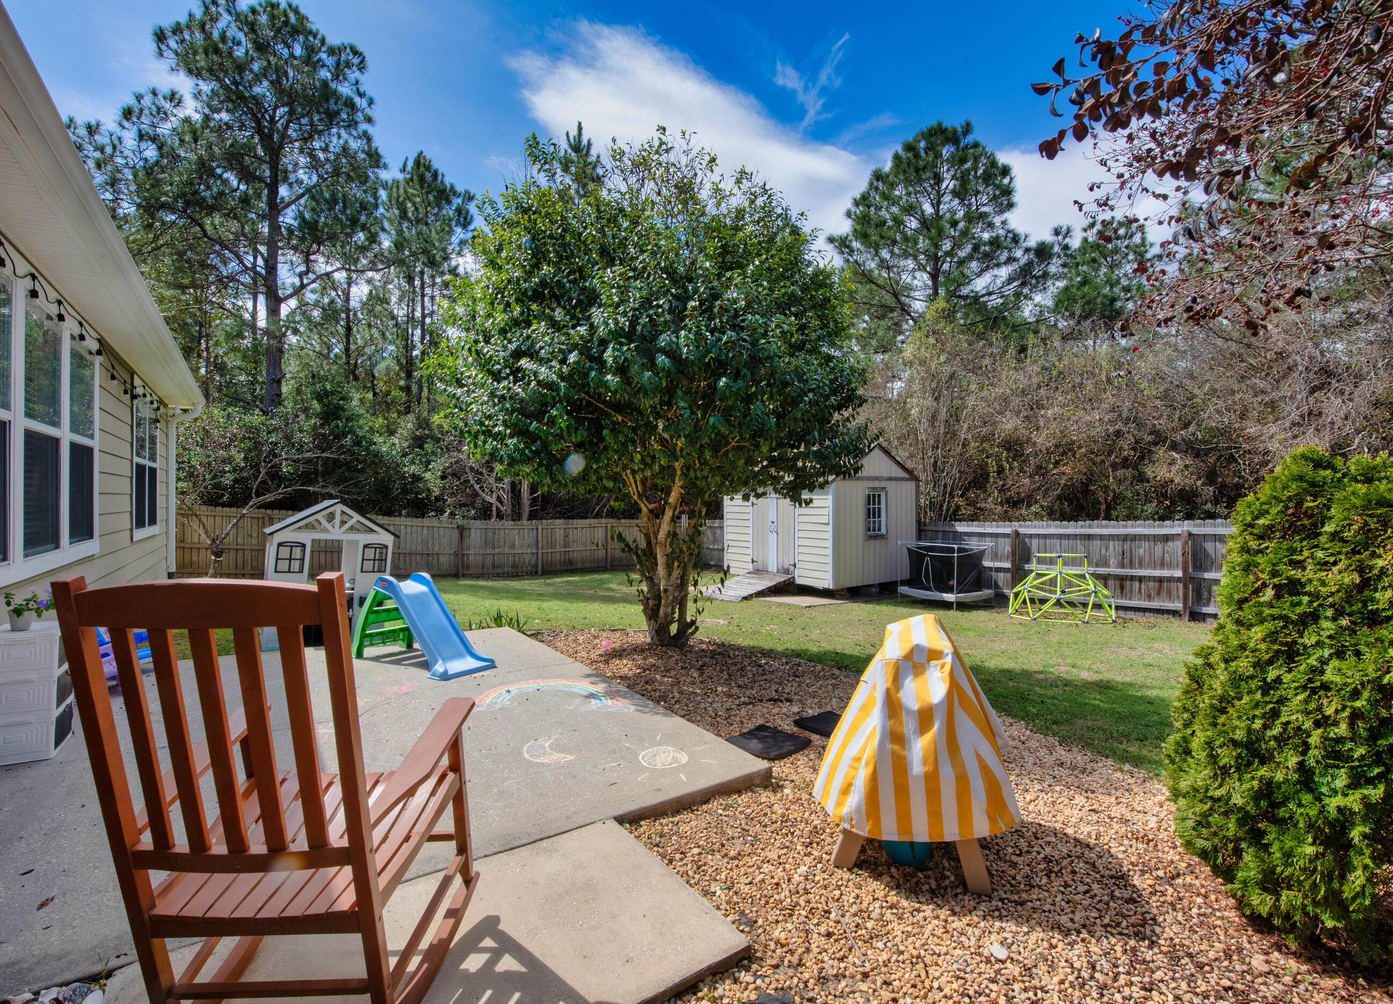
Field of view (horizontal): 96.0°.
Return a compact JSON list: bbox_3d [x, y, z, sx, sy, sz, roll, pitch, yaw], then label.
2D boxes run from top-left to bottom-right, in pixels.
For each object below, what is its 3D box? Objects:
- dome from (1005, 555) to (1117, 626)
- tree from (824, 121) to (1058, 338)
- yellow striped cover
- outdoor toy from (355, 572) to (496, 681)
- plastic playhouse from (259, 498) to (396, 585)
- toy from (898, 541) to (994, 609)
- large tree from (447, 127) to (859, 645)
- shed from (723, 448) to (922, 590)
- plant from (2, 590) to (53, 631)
[{"bbox_3d":[7.000,1.620,12.050,1.780,1.170,1.780,0,0,30],"label":"dome"},{"bbox_3d":[9.900,-6.300,25.000,8.800,18.000,8.800,0,0,0],"label":"tree"},{"bbox_3d":[0.865,0.830,2.480,0.740,0.710,0.700,0,0,19],"label":"yellow striped cover"},{"bbox_3d":[-2.140,0.930,4.940,0.970,0.680,0.520,0,0,31],"label":"outdoor toy"},{"bbox_3d":[-3.510,0.650,6.000,1.030,1.310,1.070,0,0,-37],"label":"plastic playhouse"},{"bbox_3d":[5.300,1.550,13.200,1.900,1.300,1.900,0,0,27],"label":"toy"},{"bbox_3d":[-0.400,-1.200,7.200,4.700,5.750,4.700,0,0,0],"label":"large tree"},{"bbox_3d":[3.150,0.350,16.600,3.050,3.400,4.150,0,0,-35],"label":"shed"},{"bbox_3d":[-3.310,0.535,3.120,0.220,0.210,0.220,0,0,37],"label":"plant"}]

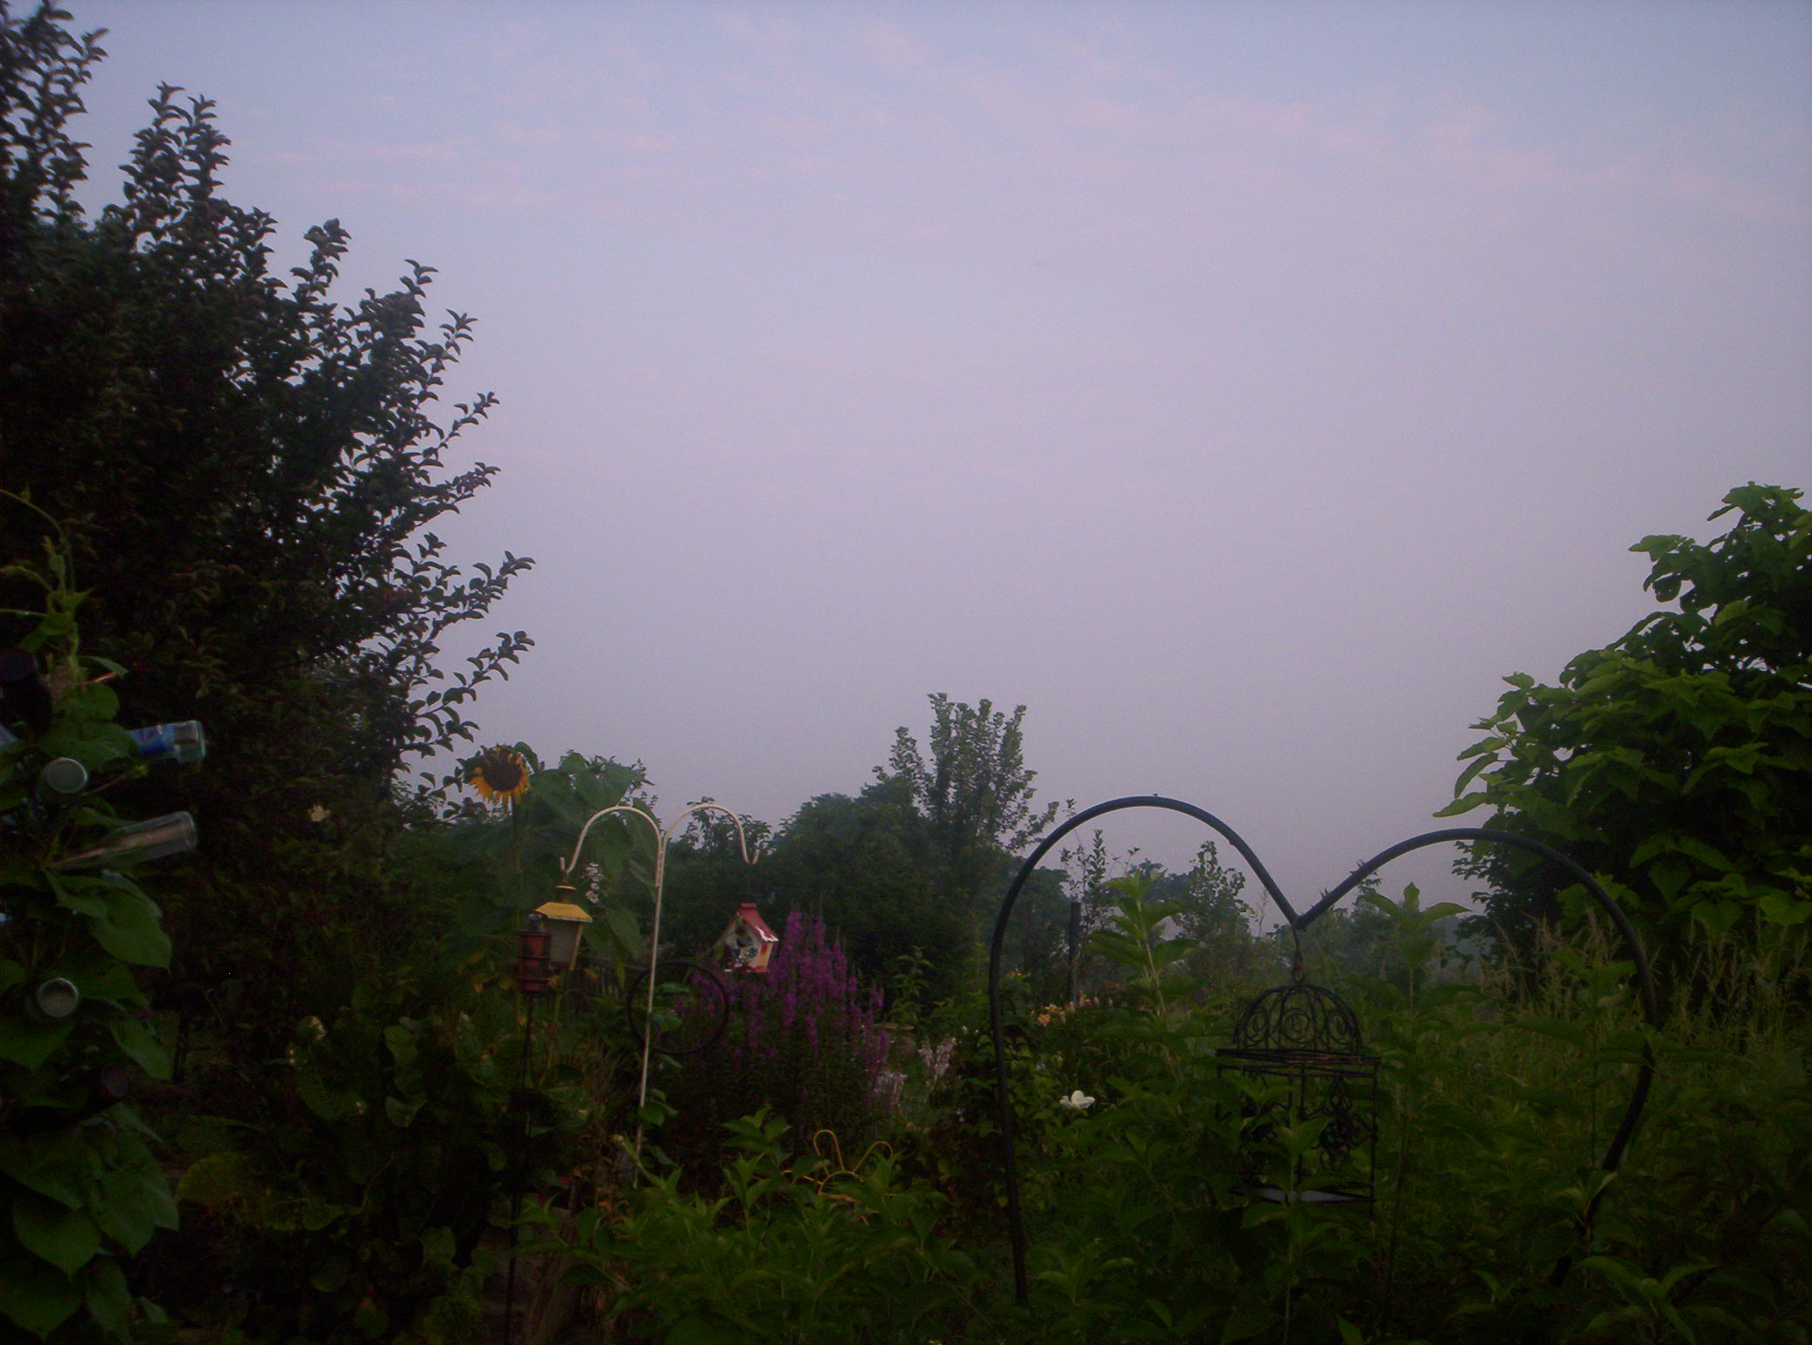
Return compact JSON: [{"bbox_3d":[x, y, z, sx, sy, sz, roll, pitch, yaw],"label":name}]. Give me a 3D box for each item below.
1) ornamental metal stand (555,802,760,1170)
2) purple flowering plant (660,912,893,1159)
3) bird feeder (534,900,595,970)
[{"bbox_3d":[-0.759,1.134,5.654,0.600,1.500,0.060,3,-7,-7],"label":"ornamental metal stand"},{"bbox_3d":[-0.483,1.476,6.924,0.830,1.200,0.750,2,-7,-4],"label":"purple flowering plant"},{"bbox_3d":[-1.012,0.774,5.700,0.155,0.215,0.150,5,-8,-22],"label":"bird feeder"}]

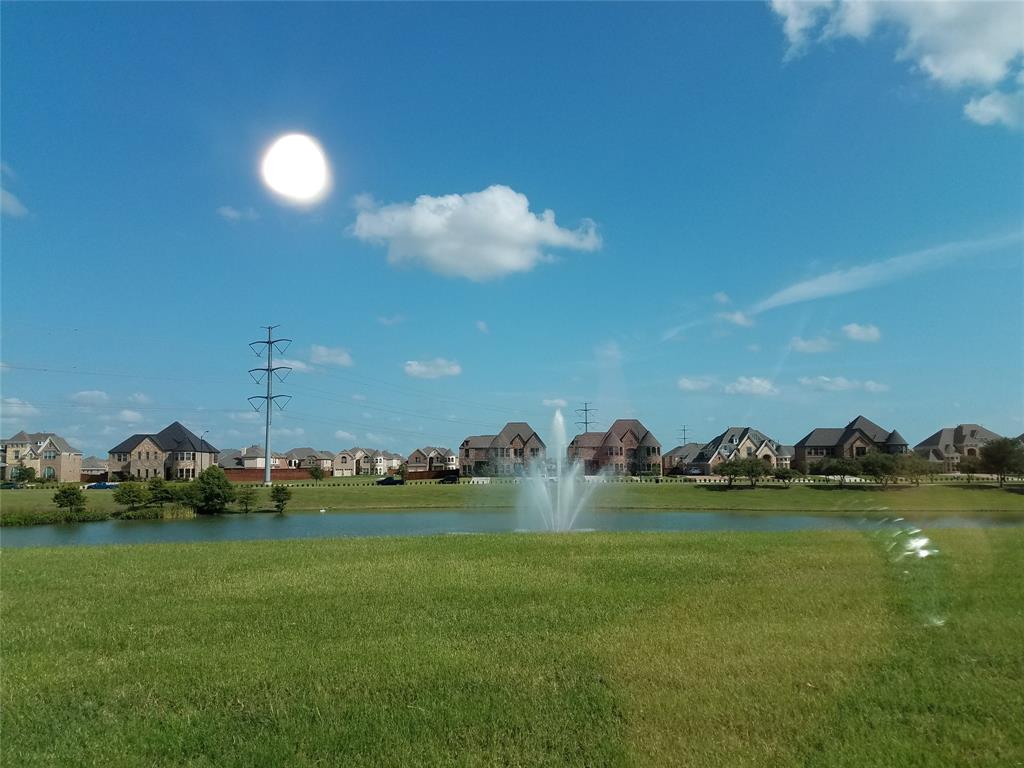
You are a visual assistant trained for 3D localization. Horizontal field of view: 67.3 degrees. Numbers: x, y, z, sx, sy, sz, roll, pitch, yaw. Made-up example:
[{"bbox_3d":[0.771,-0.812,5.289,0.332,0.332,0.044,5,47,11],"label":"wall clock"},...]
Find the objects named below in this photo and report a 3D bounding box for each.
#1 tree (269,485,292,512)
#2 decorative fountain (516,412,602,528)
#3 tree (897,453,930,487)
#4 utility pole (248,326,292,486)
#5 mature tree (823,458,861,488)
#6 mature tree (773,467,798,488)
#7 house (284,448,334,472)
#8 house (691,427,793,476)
[{"bbox_3d":[-31.454,15.621,104.952,3.000,3.780,2.910,-1,-6,0],"label":"tree"},{"bbox_3d":[4.323,7.782,70.000,7.460,11.100,7.460,-1,-6,0],"label":"decorative fountain"},{"bbox_3d":[72.041,15.386,138.000,6.100,6.190,6.100,-1,-6,0],"label":"tree"},{"bbox_3d":[-52.905,4.616,168.581,11.600,35.180,1.500,-3,-7,23],"label":"utility pole"},{"bbox_3d":[59.122,16.059,138.000,6.820,5.380,6.820,-1,-6,0],"label":"mature tree"},{"bbox_3d":[48.873,16.734,136.935,4.630,3.710,4.490,-1,-6,0],"label":"mature tree"},{"bbox_3d":[-61.850,24.164,236.095,11.660,8.870,14.500,-1,-6,0],"label":"house"},{"bbox_3d":[52.152,15.460,175.559,20.130,11.030,16.500,-1,-6,0],"label":"house"}]

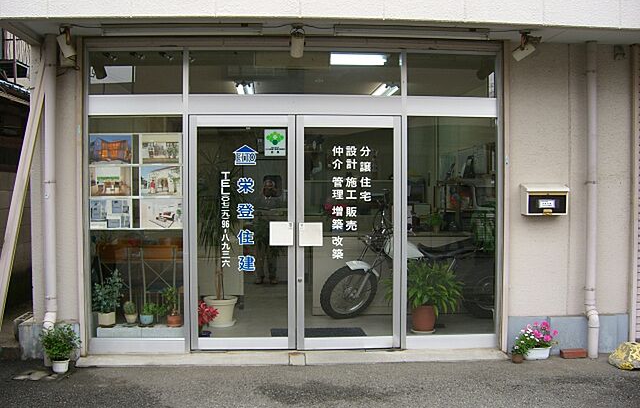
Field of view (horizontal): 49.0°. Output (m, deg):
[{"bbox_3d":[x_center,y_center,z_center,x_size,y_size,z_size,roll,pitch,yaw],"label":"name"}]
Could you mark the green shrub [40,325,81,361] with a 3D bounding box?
[{"bbox_3d":[-2.031,1.084,5.500,0.313,0.280,0.300,0,2,-4],"label":"green shrub"}]

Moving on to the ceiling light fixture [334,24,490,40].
[{"bbox_3d":[0.742,-1.369,5.600,1.257,0.090,0.110,0,1,-4],"label":"ceiling light fixture"}]

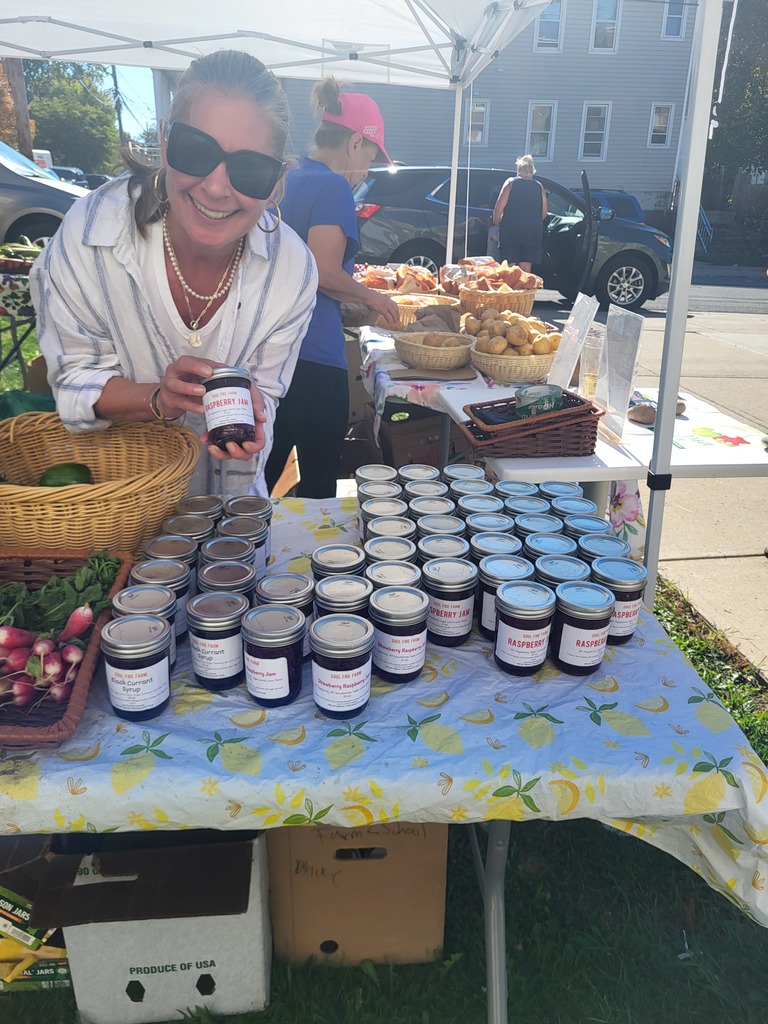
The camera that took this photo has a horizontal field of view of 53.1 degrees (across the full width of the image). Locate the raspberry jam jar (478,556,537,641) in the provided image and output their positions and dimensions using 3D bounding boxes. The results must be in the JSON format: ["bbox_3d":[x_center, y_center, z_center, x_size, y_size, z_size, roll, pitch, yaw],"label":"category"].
[{"bbox_3d":[0.161,0.118,1.032,0.071,0.099,0.071,2,23,-1],"label":"raspberry jam jar"}]

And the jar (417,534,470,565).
[{"bbox_3d":[0.082,0.092,1.087,0.073,0.099,0.073,4,23,5],"label":"jar"}]

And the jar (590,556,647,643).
[{"bbox_3d":[0.311,0.122,1.038,0.073,0.099,0.073,1,23,-1],"label":"jar"}]

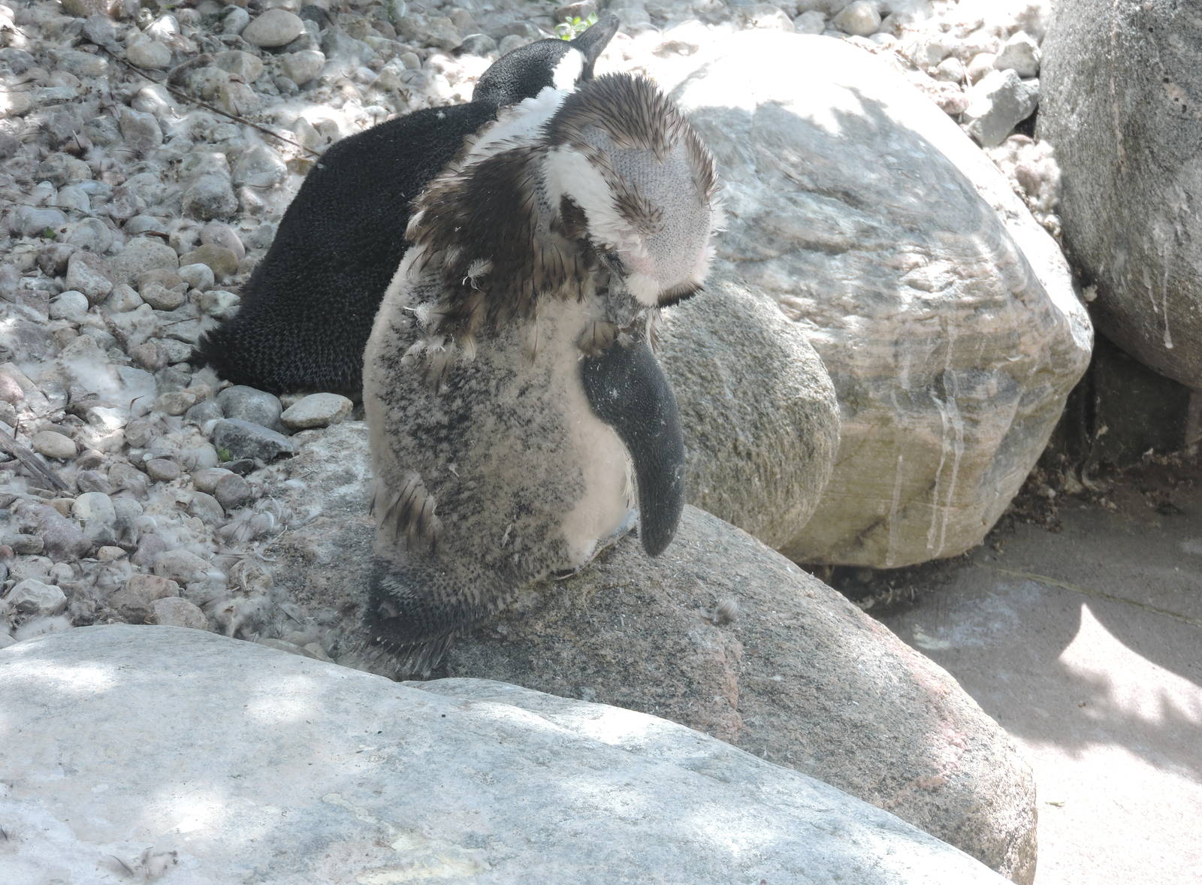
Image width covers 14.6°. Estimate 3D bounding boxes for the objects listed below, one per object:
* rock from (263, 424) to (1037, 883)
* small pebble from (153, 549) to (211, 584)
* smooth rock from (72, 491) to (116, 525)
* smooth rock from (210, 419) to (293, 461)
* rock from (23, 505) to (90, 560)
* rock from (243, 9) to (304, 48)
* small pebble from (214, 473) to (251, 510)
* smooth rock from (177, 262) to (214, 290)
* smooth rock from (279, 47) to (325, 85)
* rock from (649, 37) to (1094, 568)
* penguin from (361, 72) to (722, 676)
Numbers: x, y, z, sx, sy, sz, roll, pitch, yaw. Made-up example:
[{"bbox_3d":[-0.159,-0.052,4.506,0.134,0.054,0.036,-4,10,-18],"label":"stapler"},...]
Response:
[{"bbox_3d":[0.039,0.217,3.830,0.630,0.350,0.520,0,28,0],"label":"rock"},{"bbox_3d":[-0.331,0.098,3.695,0.047,0.025,0.038,0,29,0],"label":"small pebble"},{"bbox_3d":[-0.408,0.053,3.775,0.035,0.028,0.029,0,29,0],"label":"smooth rock"},{"bbox_3d":[-0.299,-0.002,4.029,0.071,0.034,0.043,0,28,0],"label":"smooth rock"},{"bbox_3d":[-0.451,0.075,3.885,0.060,0.036,0.040,15,32,26],"label":"rock"},{"bbox_3d":[-0.320,-0.405,4.585,0.061,0.036,0.045,5,30,9],"label":"rock"},{"bbox_3d":[-0.298,0.040,3.799,0.030,0.029,0.030,0,29,0],"label":"small pebble"},{"bbox_3d":[-0.373,-0.153,4.313,0.035,0.024,0.029,0,28,0],"label":"smooth rock"},{"bbox_3d":[-0.288,-0.363,4.525,0.043,0.035,0.036,0,29,0],"label":"smooth rock"},{"bbox_3d":[0.245,-0.134,4.335,0.430,0.390,0.460,-6,31,-10],"label":"rock"},{"bbox_3d":[-0.044,-0.051,3.550,0.285,0.420,0.225,-24,37,-37],"label":"penguin"}]

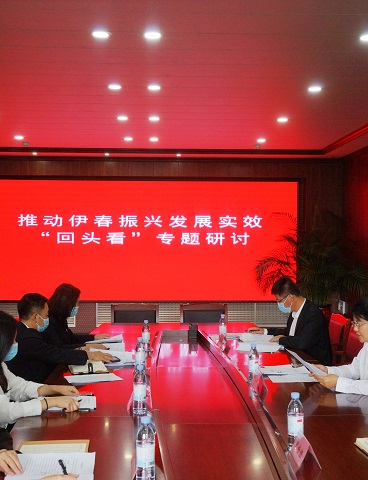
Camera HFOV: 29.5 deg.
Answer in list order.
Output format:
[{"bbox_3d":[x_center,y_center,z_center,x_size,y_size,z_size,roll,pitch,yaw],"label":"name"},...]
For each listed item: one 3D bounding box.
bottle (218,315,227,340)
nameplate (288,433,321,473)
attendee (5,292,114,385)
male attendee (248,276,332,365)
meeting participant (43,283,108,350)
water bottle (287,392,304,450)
[{"bbox_3d":[0.313,0.724,5.700,0.065,0.232,0.065,1,0,0],"label":"bottle"},{"bbox_3d":[0.447,0.786,2.580,0.092,0.093,0.197,1,0,-2],"label":"nameplate"},{"bbox_3d":[-0.840,0.972,4.750,0.720,1.210,0.580,1,0,-12],"label":"attendee"},{"bbox_3d":[0.850,0.949,5.520,0.630,1.290,0.560,1,0,-2],"label":"male attendee"},{"bbox_3d":[-0.870,0.969,5.620,0.610,1.220,0.500,1,0,-11],"label":"meeting participant"},{"bbox_3d":[0.440,0.716,2.750,0.066,0.233,0.066,1,0,0],"label":"water bottle"}]

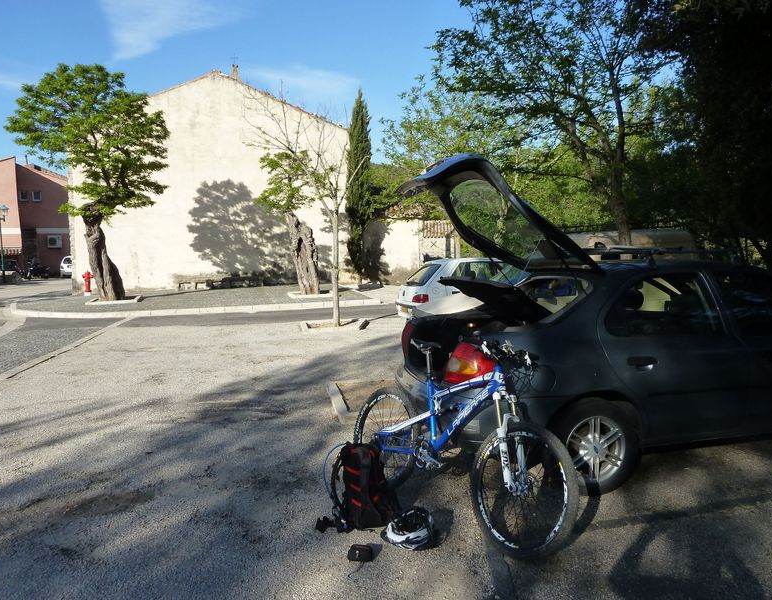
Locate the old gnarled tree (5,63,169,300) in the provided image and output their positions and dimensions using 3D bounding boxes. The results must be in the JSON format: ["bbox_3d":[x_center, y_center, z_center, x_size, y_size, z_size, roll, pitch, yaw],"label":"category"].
[{"bbox_3d":[-9.373,-3.662,18.090,5.200,7.300,5.000,-1,5,0],"label":"old gnarled tree"}]

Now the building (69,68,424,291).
[{"bbox_3d":[-6.416,-5.098,28.187,13.200,8.350,12.000,-2,5,-11],"label":"building"}]

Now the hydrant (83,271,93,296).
[{"bbox_3d":[-10.133,-0.558,19.562,0.360,0.890,0.340,-3,5,-25],"label":"hydrant"}]

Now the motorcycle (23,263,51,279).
[{"bbox_3d":[-22.995,-1.912,37.951,1.950,1.150,0.750,-4,6,-31],"label":"motorcycle"}]

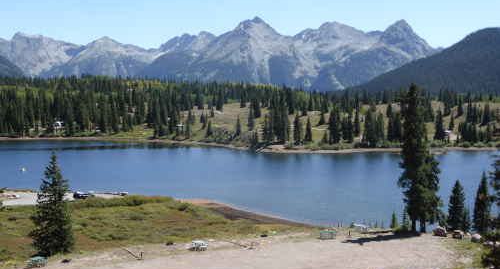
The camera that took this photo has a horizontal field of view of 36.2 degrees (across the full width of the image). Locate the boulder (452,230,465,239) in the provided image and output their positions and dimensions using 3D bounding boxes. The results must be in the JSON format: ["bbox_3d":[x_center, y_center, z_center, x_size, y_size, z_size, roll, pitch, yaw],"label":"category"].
[{"bbox_3d":[25.288,12.147,92.800,1.450,1.000,1.250,0,3,0],"label":"boulder"}]

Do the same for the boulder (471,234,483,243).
[{"bbox_3d":[28.159,12.931,95.000,1.450,0.950,1.200,0,2,0],"label":"boulder"}]

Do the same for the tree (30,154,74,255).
[{"bbox_3d":[-22.526,7.899,87.000,5.200,11.900,5.100,0,2,0],"label":"tree"}]

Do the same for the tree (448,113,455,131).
[{"bbox_3d":[106.713,-6.349,405.000,2.900,9.300,2.900,0,2,0],"label":"tree"}]

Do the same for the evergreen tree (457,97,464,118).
[{"bbox_3d":[118.524,-16.290,430.000,2.900,11.000,2.900,0,3,0],"label":"evergreen tree"}]

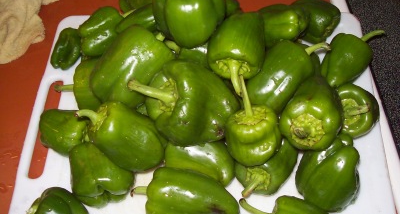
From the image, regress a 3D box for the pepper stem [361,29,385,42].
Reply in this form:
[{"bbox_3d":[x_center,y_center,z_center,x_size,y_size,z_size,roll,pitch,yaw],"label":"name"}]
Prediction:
[{"bbox_3d":[0.220,-0.090,0.529,0.030,0.010,0.010,-21,62,5],"label":"pepper stem"}]

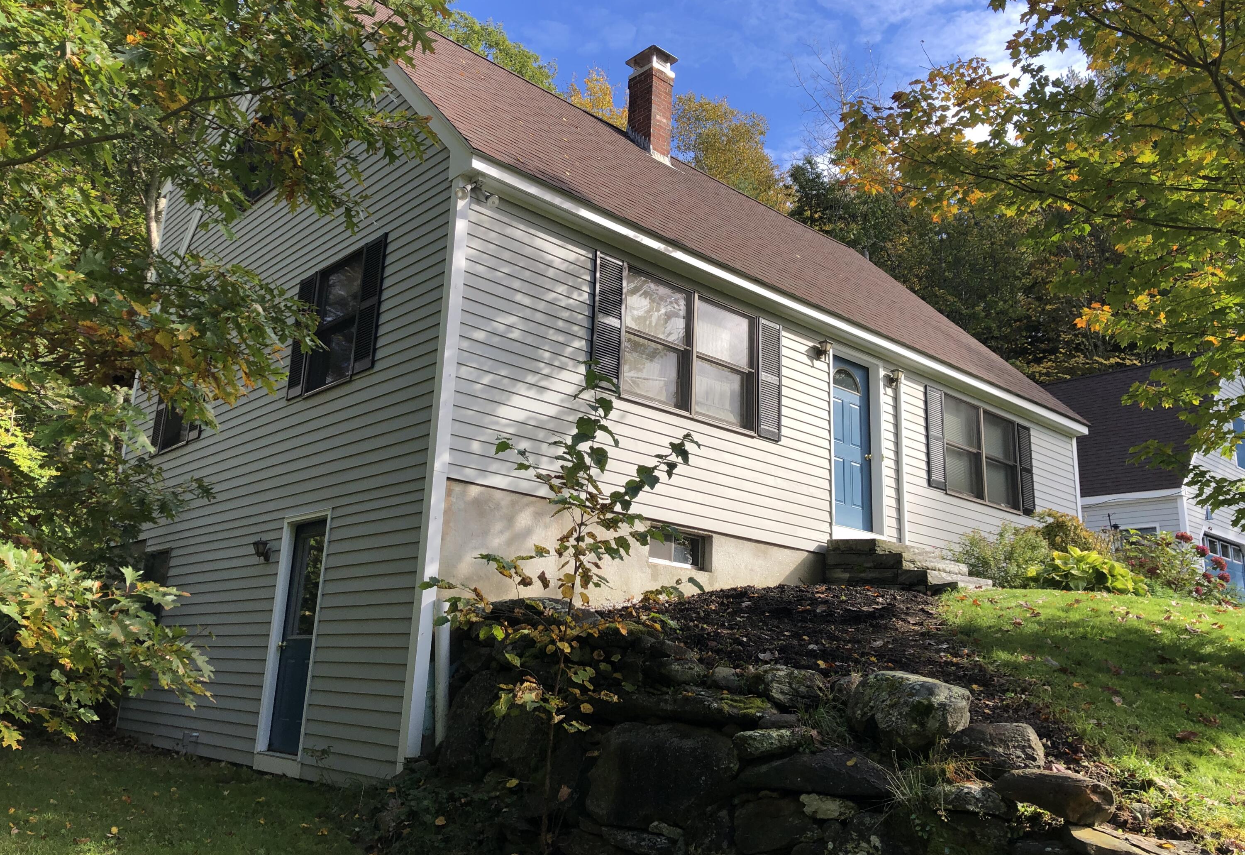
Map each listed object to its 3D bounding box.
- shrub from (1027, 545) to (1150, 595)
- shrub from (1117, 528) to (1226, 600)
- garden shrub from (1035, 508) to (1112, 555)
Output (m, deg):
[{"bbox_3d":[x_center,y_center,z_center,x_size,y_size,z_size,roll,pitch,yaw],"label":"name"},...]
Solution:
[{"bbox_3d":[5.065,1.565,10.984,1.300,0.550,1.100,15,-19,-40],"label":"shrub"},{"bbox_3d":[6.594,1.638,12.074,1.200,0.850,1.100,15,-19,-40],"label":"shrub"},{"bbox_3d":[6.061,1.648,13.451,1.100,1.139,1.000,15,-19,-40],"label":"garden shrub"}]

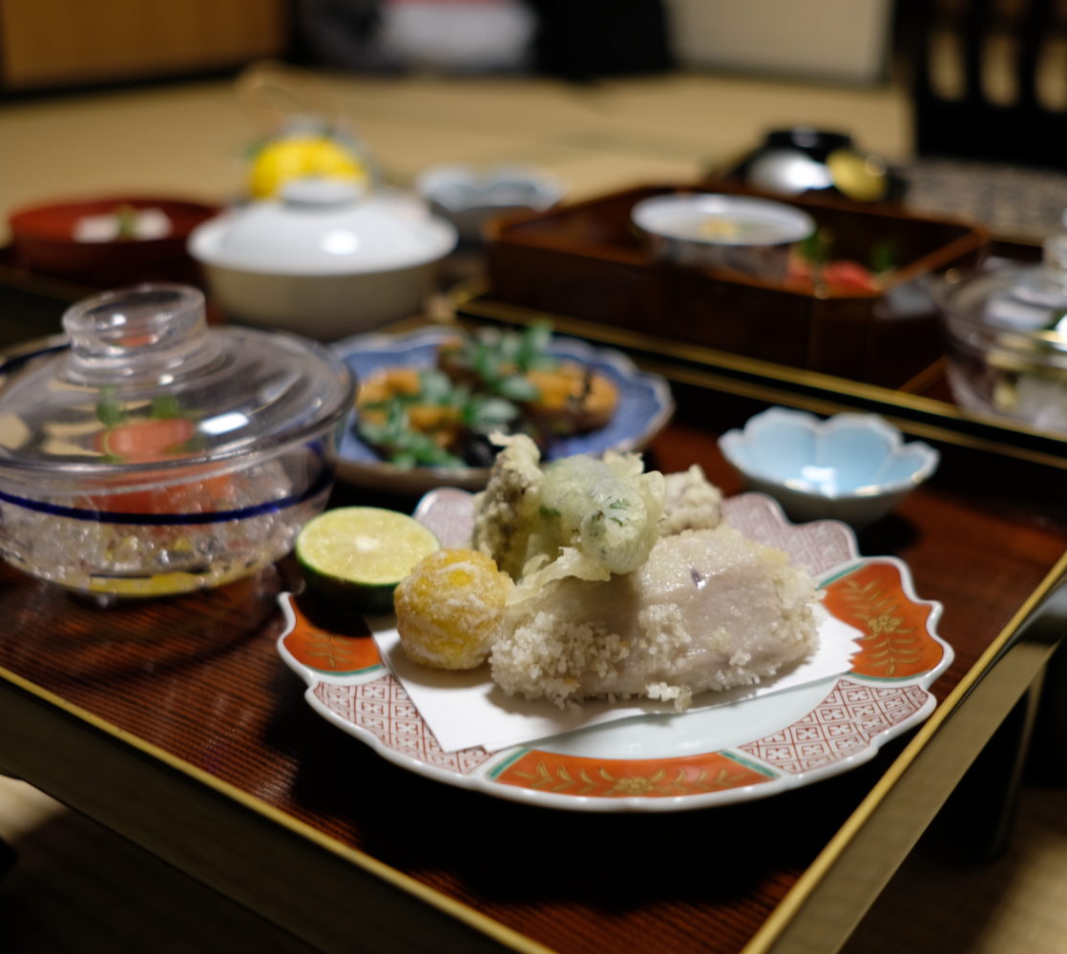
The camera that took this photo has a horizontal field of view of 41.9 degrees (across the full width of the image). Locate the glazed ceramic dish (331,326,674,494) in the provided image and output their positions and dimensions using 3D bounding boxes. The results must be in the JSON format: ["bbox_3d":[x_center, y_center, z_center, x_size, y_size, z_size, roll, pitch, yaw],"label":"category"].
[{"bbox_3d":[-0.031,-0.024,0.633,0.180,0.033,0.180,0,24,0],"label":"glazed ceramic dish"}]

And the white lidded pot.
[{"bbox_3d":[-0.117,-0.121,0.788,0.149,0.084,0.149,0,24,0],"label":"white lidded pot"}]

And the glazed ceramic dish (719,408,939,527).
[{"bbox_3d":[0.119,0.002,0.572,0.091,0.036,0.091,0,24,0],"label":"glazed ceramic dish"}]

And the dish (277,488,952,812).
[{"bbox_3d":[0.025,0.056,0.455,0.213,0.030,0.213,0,24,0],"label":"dish"}]

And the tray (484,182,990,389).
[{"bbox_3d":[0.118,-0.110,0.796,0.234,0.061,0.196,16,28,32],"label":"tray"}]

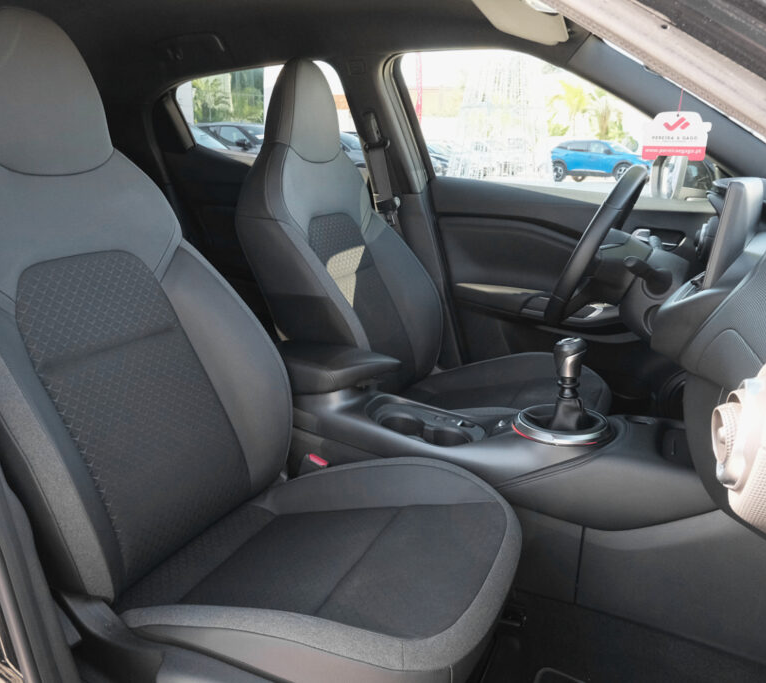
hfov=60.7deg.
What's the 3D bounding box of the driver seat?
[{"bbox_3d":[0.108,-0.177,1.569,0.902,0.953,0.512,9,18,27],"label":"driver seat"}]

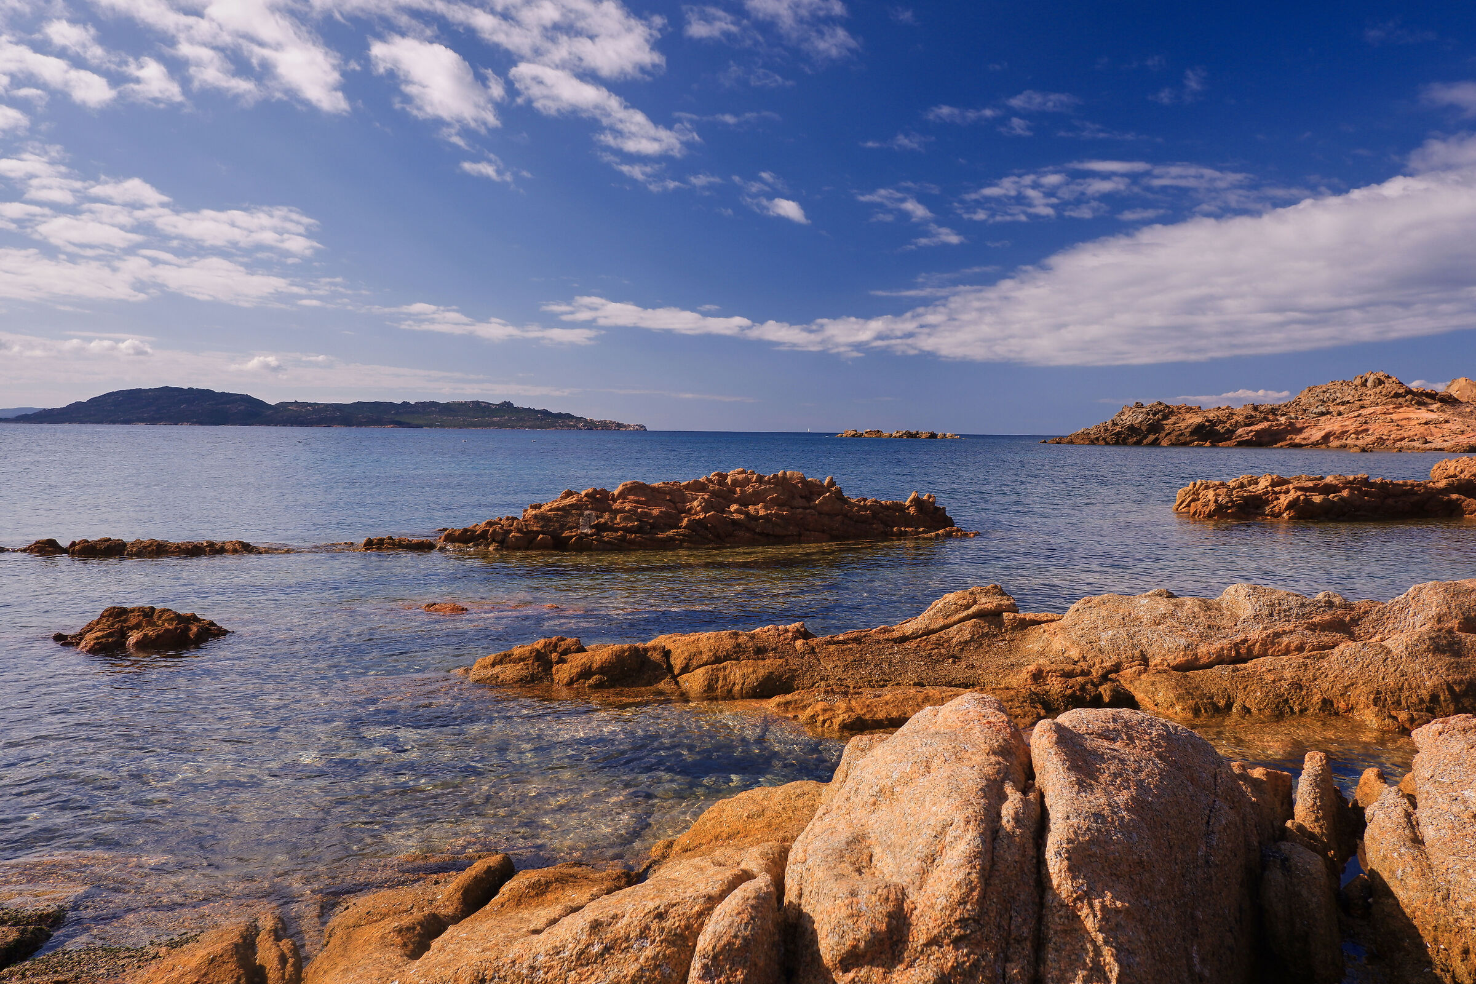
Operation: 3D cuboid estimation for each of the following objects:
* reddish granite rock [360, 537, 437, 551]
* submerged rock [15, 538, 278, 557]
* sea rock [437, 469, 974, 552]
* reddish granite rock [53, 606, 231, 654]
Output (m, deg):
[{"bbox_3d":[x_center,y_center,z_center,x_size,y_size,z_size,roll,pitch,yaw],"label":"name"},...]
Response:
[{"bbox_3d":[-7.250,1.093,21.100,1.600,0.350,0.800,0,4,-10],"label":"reddish granite rock"},{"bbox_3d":[-11.900,1.086,19.900,5.000,0.400,1.100,0,4,-3],"label":"submerged rock"},{"bbox_3d":[-0.750,0.263,24.700,12.700,1.800,4.500,0,4,-13],"label":"sea rock"},{"bbox_3d":[-7.300,1.599,12.000,2.050,0.450,1.500,0,4,-4],"label":"reddish granite rock"}]

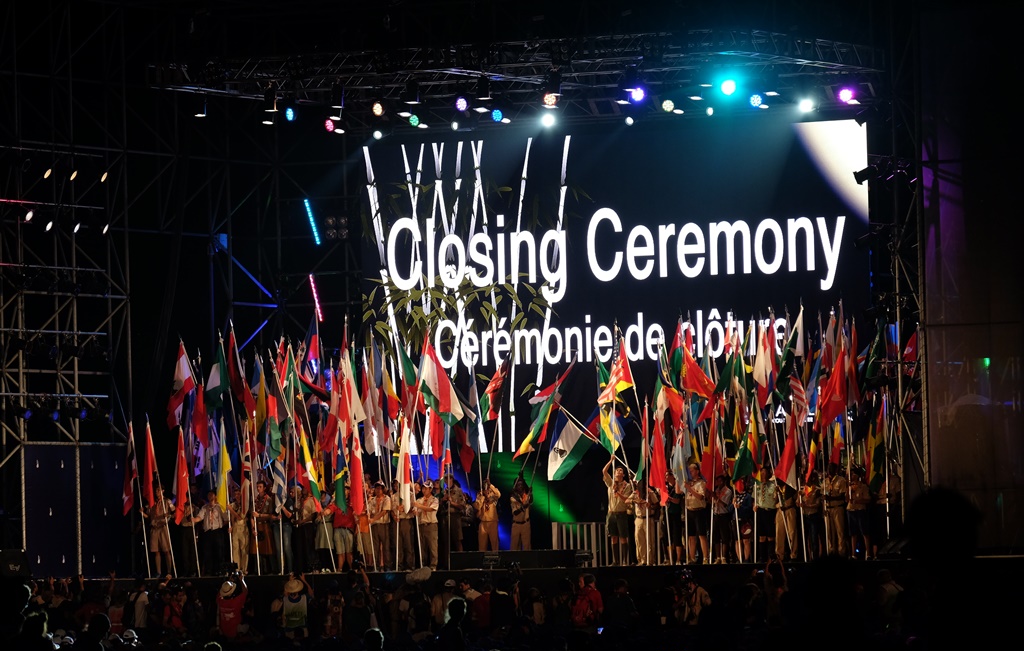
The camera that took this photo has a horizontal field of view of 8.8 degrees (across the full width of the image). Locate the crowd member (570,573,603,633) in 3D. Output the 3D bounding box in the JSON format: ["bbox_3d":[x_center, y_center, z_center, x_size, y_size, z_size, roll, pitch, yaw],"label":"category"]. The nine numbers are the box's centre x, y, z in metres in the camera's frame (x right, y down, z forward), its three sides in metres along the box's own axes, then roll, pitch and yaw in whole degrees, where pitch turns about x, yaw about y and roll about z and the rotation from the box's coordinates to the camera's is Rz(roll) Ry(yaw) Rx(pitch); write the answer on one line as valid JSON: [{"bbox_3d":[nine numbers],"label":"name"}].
[{"bbox_3d":[1.290,5.103,113.460,0.550,1.750,0.450,-3,-3,27],"label":"crowd member"}]

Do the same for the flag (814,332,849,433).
[{"bbox_3d":[5.887,1.050,122.660,0.572,1.843,0.320,-1,-2,12],"label":"flag"}]

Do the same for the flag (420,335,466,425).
[{"bbox_3d":[-1.266,0.998,123.000,0.850,1.650,0.400,-2,-2,12],"label":"flag"}]

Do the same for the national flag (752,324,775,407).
[{"bbox_3d":[4.836,0.769,128.000,0.364,1.644,0.320,-2,-2,12],"label":"national flag"}]

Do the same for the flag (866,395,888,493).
[{"bbox_3d":[6.726,2.171,122.490,0.354,1.803,0.280,-1,-2,12],"label":"flag"}]

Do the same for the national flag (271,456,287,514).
[{"bbox_3d":[-4.319,2.923,123.129,0.296,1.147,0.250,-2,-3,11],"label":"national flag"}]

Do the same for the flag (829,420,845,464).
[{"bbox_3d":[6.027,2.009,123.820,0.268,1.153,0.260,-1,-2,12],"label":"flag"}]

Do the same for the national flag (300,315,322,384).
[{"bbox_3d":[-3.851,0.461,127.850,0.423,1.344,0.250,-1,-2,9],"label":"national flag"}]

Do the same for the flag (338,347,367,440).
[{"bbox_3d":[-3.033,1.293,126.557,0.532,1.787,0.280,-1,-2,9],"label":"flag"}]

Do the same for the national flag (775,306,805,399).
[{"bbox_3d":[5.043,0.491,120.979,0.545,1.672,0.350,-2,-3,11],"label":"national flag"}]

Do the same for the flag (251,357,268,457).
[{"bbox_3d":[-4.826,1.510,127.221,0.344,1.911,0.250,-1,-2,9],"label":"flag"}]

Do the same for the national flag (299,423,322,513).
[{"bbox_3d":[-3.718,2.602,122.838,0.443,1.624,0.300,-2,-3,11],"label":"national flag"}]

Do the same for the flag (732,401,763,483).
[{"bbox_3d":[4.212,2.075,119.062,0.537,1.467,0.350,-2,-3,11],"label":"flag"}]

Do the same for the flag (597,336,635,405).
[{"bbox_3d":[1.871,0.796,120.363,0.687,1.266,0.400,-2,-3,11],"label":"flag"}]

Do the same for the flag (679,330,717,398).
[{"bbox_3d":[3.390,0.691,121.000,0.680,1.280,0.400,-2,-2,12],"label":"flag"}]

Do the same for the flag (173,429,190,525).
[{"bbox_3d":[-6.245,2.853,125.779,0.340,1.814,0.250,-1,-2,9],"label":"flag"}]

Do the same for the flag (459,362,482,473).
[{"bbox_3d":[-0.810,1.797,130.000,0.405,2.137,0.350,-2,-2,12],"label":"flag"}]

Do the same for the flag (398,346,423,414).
[{"bbox_3d":[-1.998,1.073,131.000,0.408,1.386,0.350,-2,-2,12],"label":"flag"}]

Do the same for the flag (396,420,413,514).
[{"bbox_3d":[-2.033,2.686,125.920,0.288,1.778,0.240,-1,-2,12],"label":"flag"}]

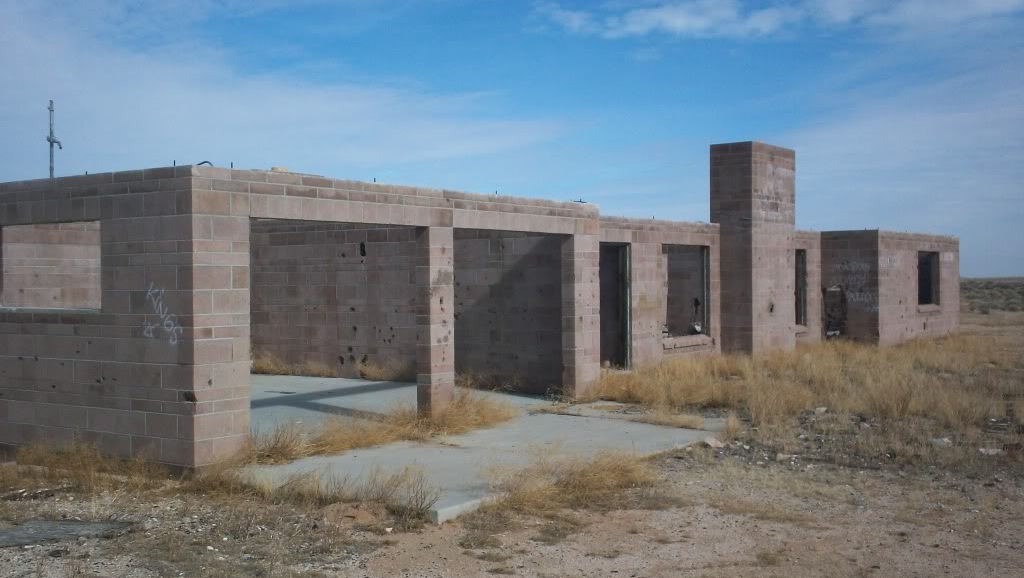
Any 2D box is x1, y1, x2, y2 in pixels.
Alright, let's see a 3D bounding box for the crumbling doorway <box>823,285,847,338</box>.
[{"bbox_3d":[6.001,0.437,20.785,0.460,1.050,0.200,0,1,35],"label":"crumbling doorway"}]

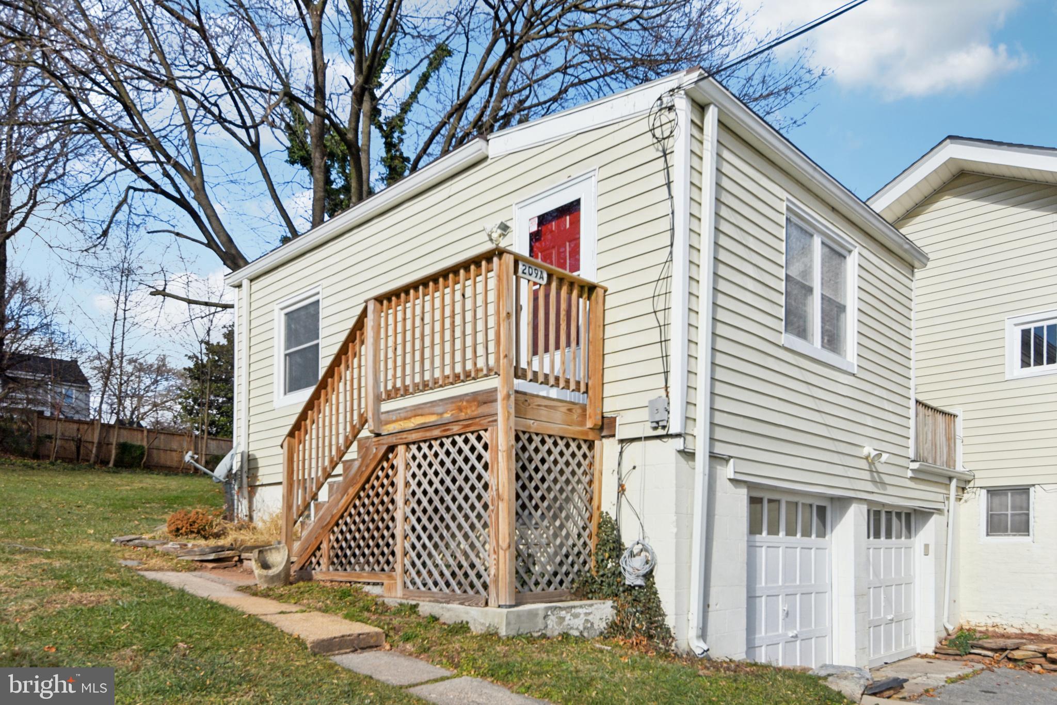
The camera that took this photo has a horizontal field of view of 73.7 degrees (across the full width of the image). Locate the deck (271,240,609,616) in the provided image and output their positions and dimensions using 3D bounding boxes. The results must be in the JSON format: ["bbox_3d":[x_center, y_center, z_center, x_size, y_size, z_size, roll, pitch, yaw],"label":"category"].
[{"bbox_3d":[-0.980,0.830,6.950,3.550,2.750,1.250,-7,-12,41],"label":"deck"}]

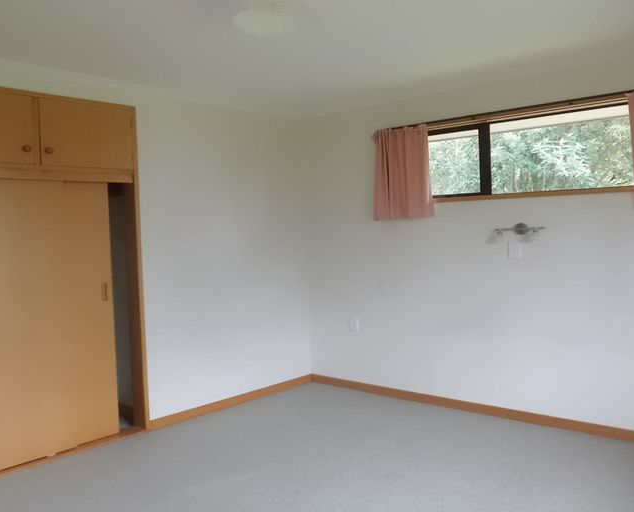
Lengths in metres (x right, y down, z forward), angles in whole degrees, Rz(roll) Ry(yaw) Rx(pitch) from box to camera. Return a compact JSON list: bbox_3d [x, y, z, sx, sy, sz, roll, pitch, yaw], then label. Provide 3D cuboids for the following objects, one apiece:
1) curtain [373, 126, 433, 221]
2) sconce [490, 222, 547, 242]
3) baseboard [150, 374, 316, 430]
[{"bbox_3d":[0.654,-0.627,4.190,0.465,0.670,0.100,1,3,38],"label":"curtain"},{"bbox_3d":[1.343,-0.160,3.688,0.330,0.115,0.100,1,3,38],"label":"sconce"},{"bbox_3d":[-0.589,1.131,4.369,0.022,0.078,1.573,1,4,45],"label":"baseboard"}]

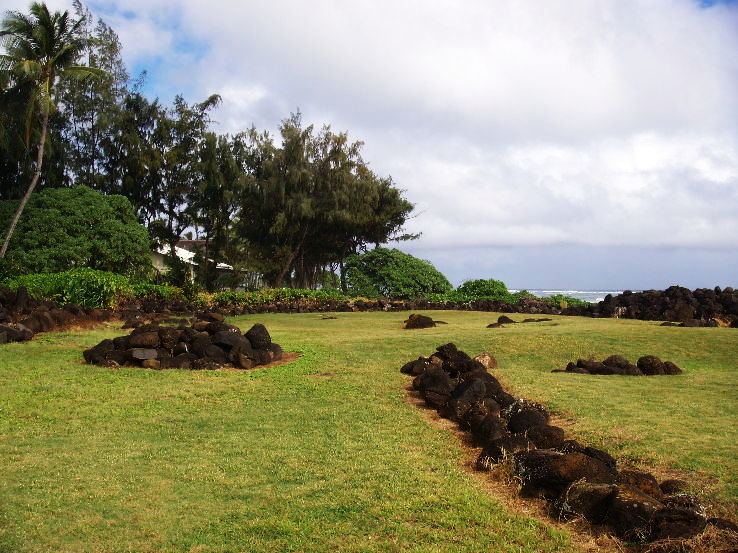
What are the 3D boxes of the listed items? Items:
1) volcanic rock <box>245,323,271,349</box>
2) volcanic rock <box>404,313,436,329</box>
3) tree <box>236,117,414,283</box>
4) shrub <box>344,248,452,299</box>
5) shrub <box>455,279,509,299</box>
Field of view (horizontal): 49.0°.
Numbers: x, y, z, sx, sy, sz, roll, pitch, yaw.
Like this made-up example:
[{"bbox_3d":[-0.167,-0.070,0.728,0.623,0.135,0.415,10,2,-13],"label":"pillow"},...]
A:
[{"bbox_3d":[-2.188,1.185,16.000,0.524,0.533,0.480,0,-1,0],"label":"volcanic rock"},{"bbox_3d":[1.812,1.566,28.500,1.126,0.563,0.850,0,-1,0],"label":"volcanic rock"},{"bbox_3d":[-2.869,-4.909,56.000,12.308,12.861,10.500,0,-1,0],"label":"tree"},{"bbox_3d":[1.894,-0.064,52.000,7.063,3.467,5.800,0,-1,0],"label":"shrub"},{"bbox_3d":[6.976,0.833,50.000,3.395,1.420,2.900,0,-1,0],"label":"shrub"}]

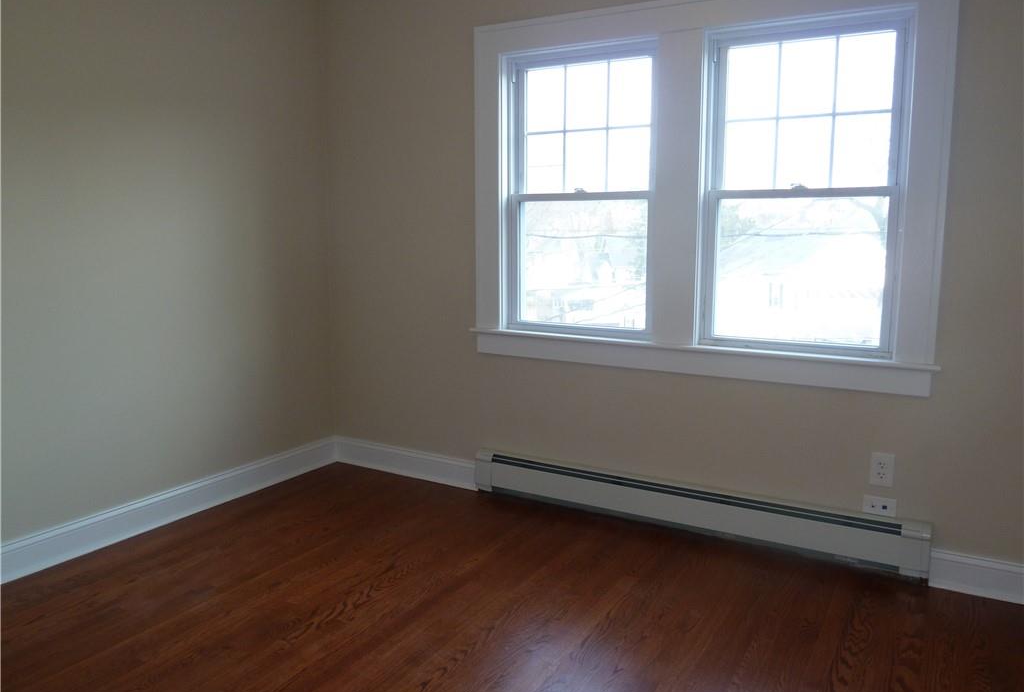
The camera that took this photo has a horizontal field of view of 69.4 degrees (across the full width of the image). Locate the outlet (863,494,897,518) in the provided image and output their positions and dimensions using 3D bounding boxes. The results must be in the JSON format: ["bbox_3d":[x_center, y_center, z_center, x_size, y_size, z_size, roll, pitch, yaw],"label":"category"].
[{"bbox_3d":[1.359,0.590,2.731,0.110,0.068,0.010,5,10,30],"label":"outlet"}]

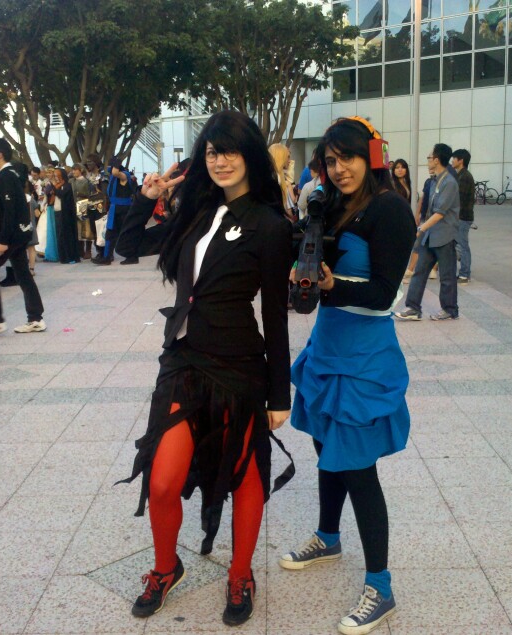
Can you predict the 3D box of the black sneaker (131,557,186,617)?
[{"bbox_3d":[-0.338,0.942,2.590,0.097,0.115,0.260,3,18,26],"label":"black sneaker"}]

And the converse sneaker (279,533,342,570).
[{"bbox_3d":[0.210,0.884,2.790,0.255,0.110,0.097,-5,11,-16],"label":"converse sneaker"}]

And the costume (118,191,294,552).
[{"bbox_3d":[-0.151,0.149,2.470,0.480,1.170,0.330,4,12,27],"label":"costume"}]

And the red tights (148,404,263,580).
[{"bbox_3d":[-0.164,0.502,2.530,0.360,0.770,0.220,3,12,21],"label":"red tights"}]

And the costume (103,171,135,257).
[{"bbox_3d":[-2.384,-1.804,12.850,0.400,1.520,0.460,-7,12,-26],"label":"costume"}]

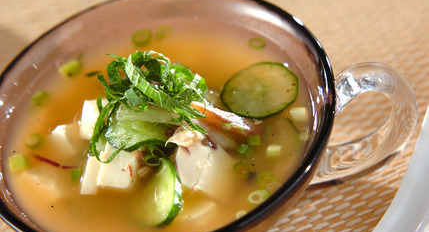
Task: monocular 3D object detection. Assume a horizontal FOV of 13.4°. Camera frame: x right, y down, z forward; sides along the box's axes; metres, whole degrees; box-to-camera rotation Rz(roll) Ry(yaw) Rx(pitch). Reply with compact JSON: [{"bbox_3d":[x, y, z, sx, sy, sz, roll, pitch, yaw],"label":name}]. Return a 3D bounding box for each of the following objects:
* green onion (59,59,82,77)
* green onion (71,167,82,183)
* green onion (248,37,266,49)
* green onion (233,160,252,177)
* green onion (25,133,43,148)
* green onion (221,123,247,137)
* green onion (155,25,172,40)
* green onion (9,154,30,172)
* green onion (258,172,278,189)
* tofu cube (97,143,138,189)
[{"bbox_3d":[-0.053,-0.018,0.666,0.007,0.005,0.006,-14,45,1],"label":"green onion"},{"bbox_3d":[-0.047,0.020,0.624,0.004,0.004,0.004,-16,45,0],"label":"green onion"},{"bbox_3d":[0.015,-0.026,0.651,0.006,0.003,0.006,-16,45,0],"label":"green onion"},{"bbox_3d":[0.010,0.018,0.618,0.006,0.004,0.006,-1,46,14],"label":"green onion"},{"bbox_3d":[-0.064,0.009,0.639,0.005,0.004,0.005,-11,58,18],"label":"green onion"},{"bbox_3d":[0.007,0.005,0.624,0.008,0.004,0.005,24,57,33],"label":"green onion"},{"bbox_3d":[-0.019,-0.030,0.664,0.006,0.003,0.006,-24,35,8],"label":"green onion"},{"bbox_3d":[-0.068,0.017,0.637,0.007,0.005,0.006,-9,45,7],"label":"green onion"},{"bbox_3d":[0.018,0.021,0.611,0.007,0.004,0.007,-1,46,14],"label":"green onion"},{"bbox_3d":[-0.033,0.018,0.619,0.012,0.012,0.013,4,49,19],"label":"tofu cube"}]

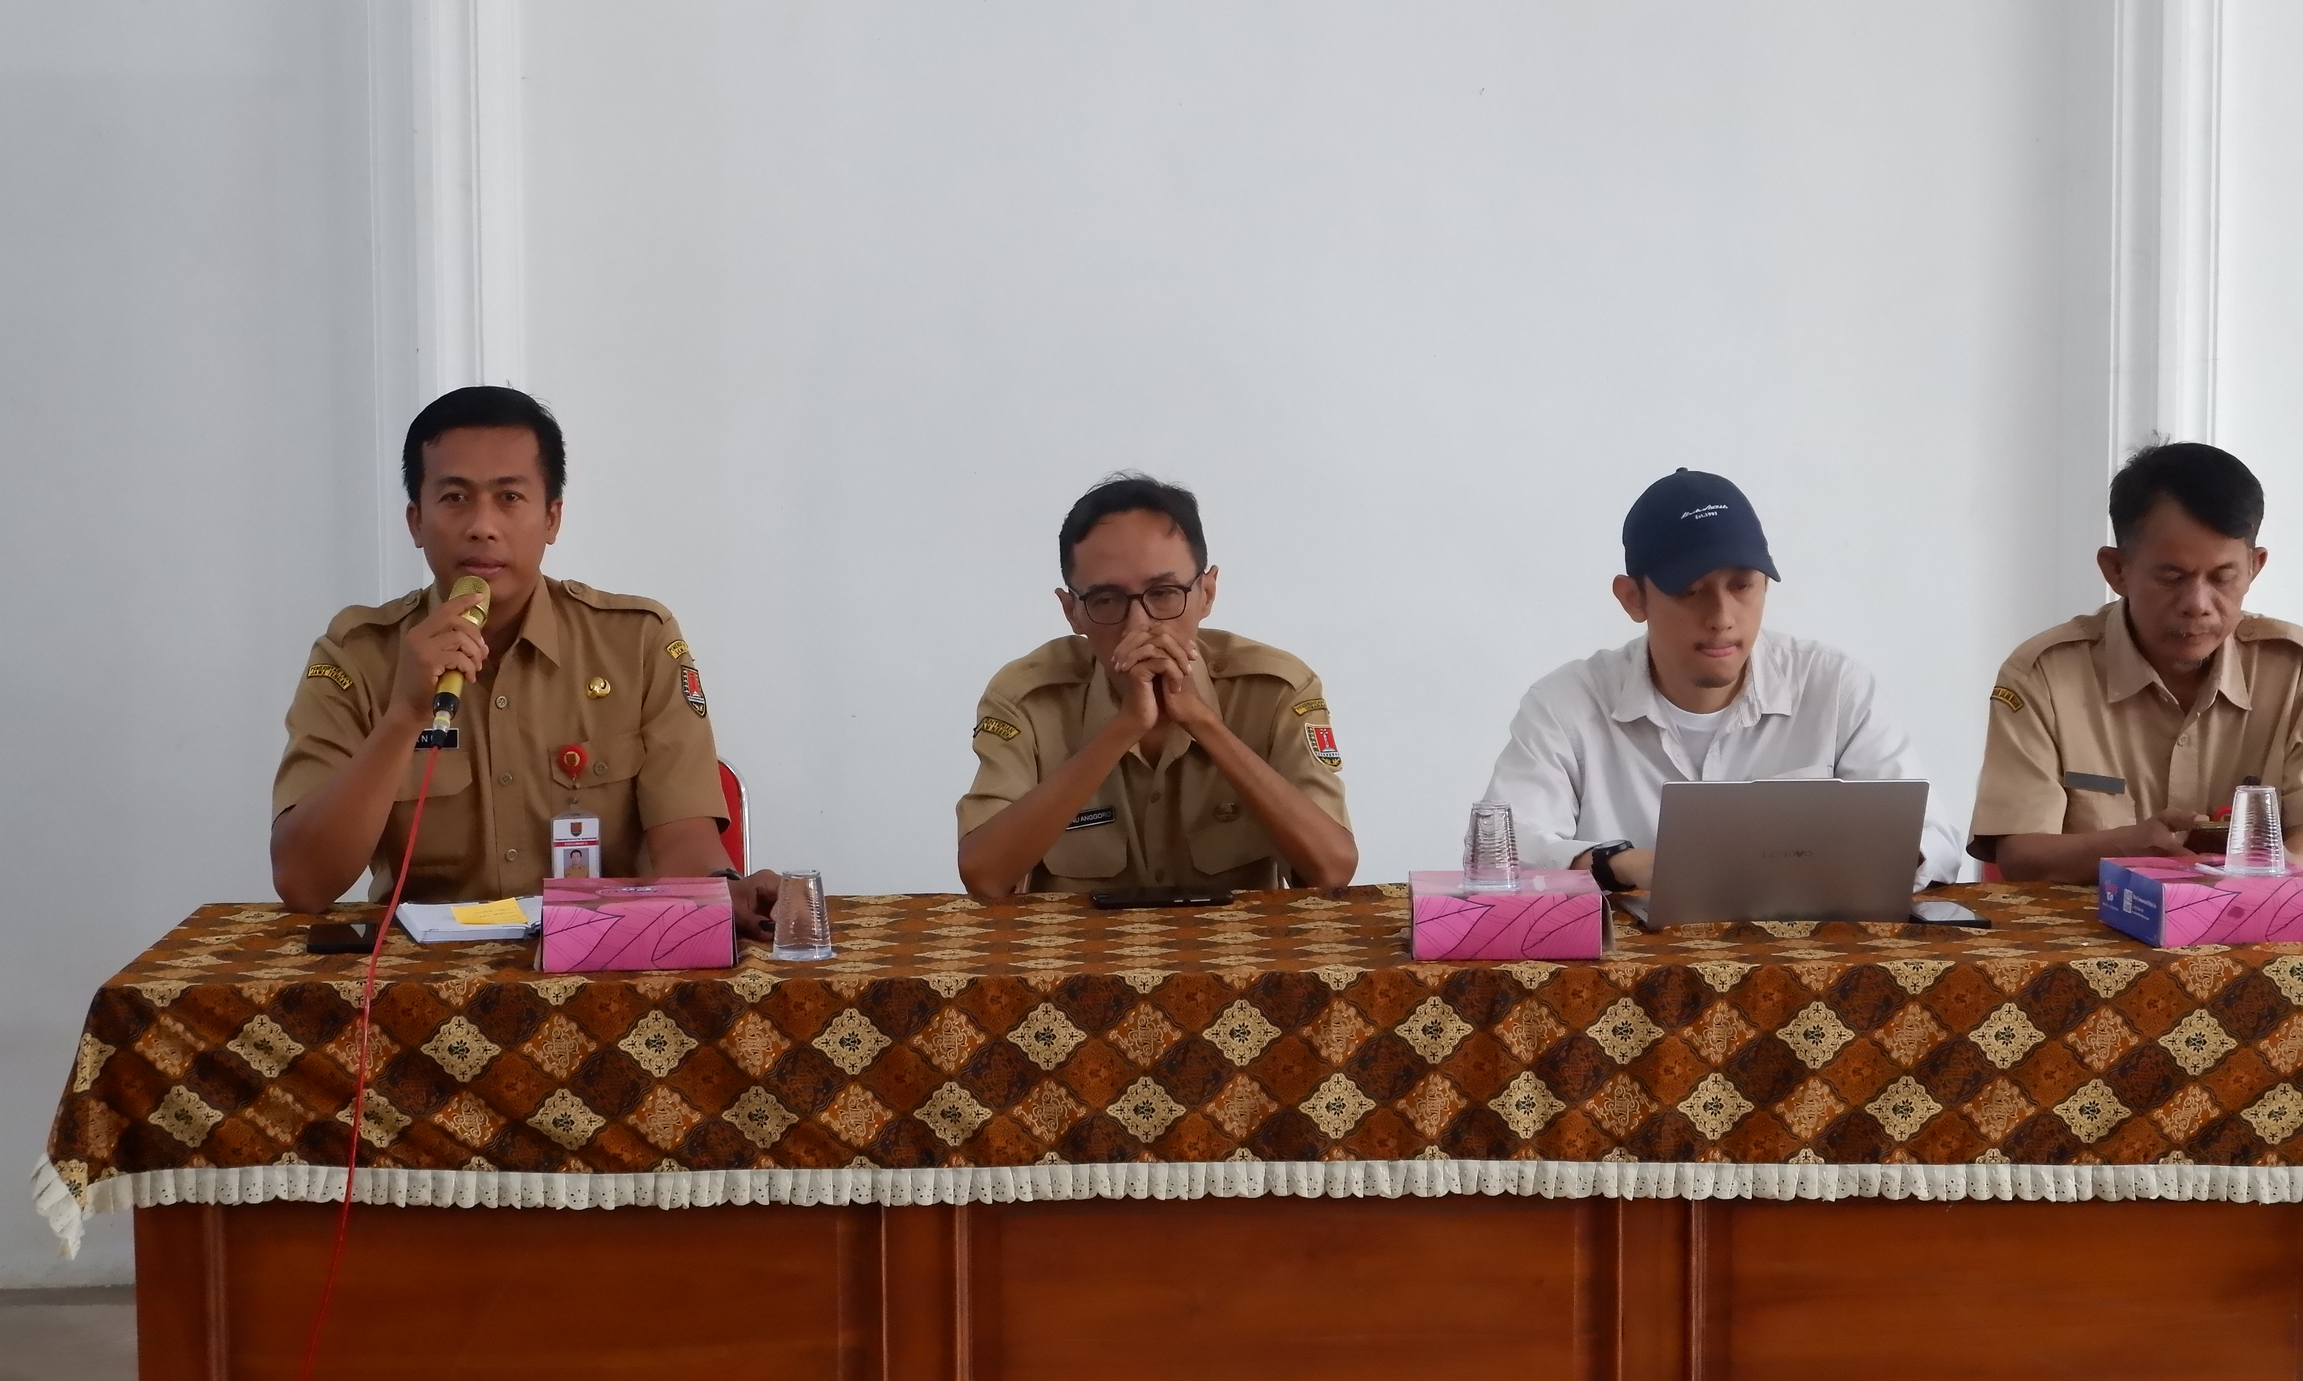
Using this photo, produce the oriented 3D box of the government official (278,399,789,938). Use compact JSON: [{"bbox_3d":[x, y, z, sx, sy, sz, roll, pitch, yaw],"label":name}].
[{"bbox_3d":[-0.731,0.331,5.201,0.623,1.383,0.740,-1,5,-6],"label":"government official"}]

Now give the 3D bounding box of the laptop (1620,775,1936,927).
[{"bbox_3d":[0.719,0.173,5.041,0.306,0.185,0.320,-1,5,-5],"label":"laptop"}]

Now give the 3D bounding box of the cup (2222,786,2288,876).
[{"bbox_3d":[1.247,0.159,4.909,0.067,0.094,0.067,0,5,0],"label":"cup"}]

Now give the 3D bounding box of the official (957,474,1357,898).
[{"bbox_3d":[0.008,0.369,5.365,0.478,1.273,0.740,-1,5,-3],"label":"official"}]

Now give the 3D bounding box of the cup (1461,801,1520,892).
[{"bbox_3d":[0.375,0.172,4.801,0.064,0.093,0.064,0,5,0],"label":"cup"}]

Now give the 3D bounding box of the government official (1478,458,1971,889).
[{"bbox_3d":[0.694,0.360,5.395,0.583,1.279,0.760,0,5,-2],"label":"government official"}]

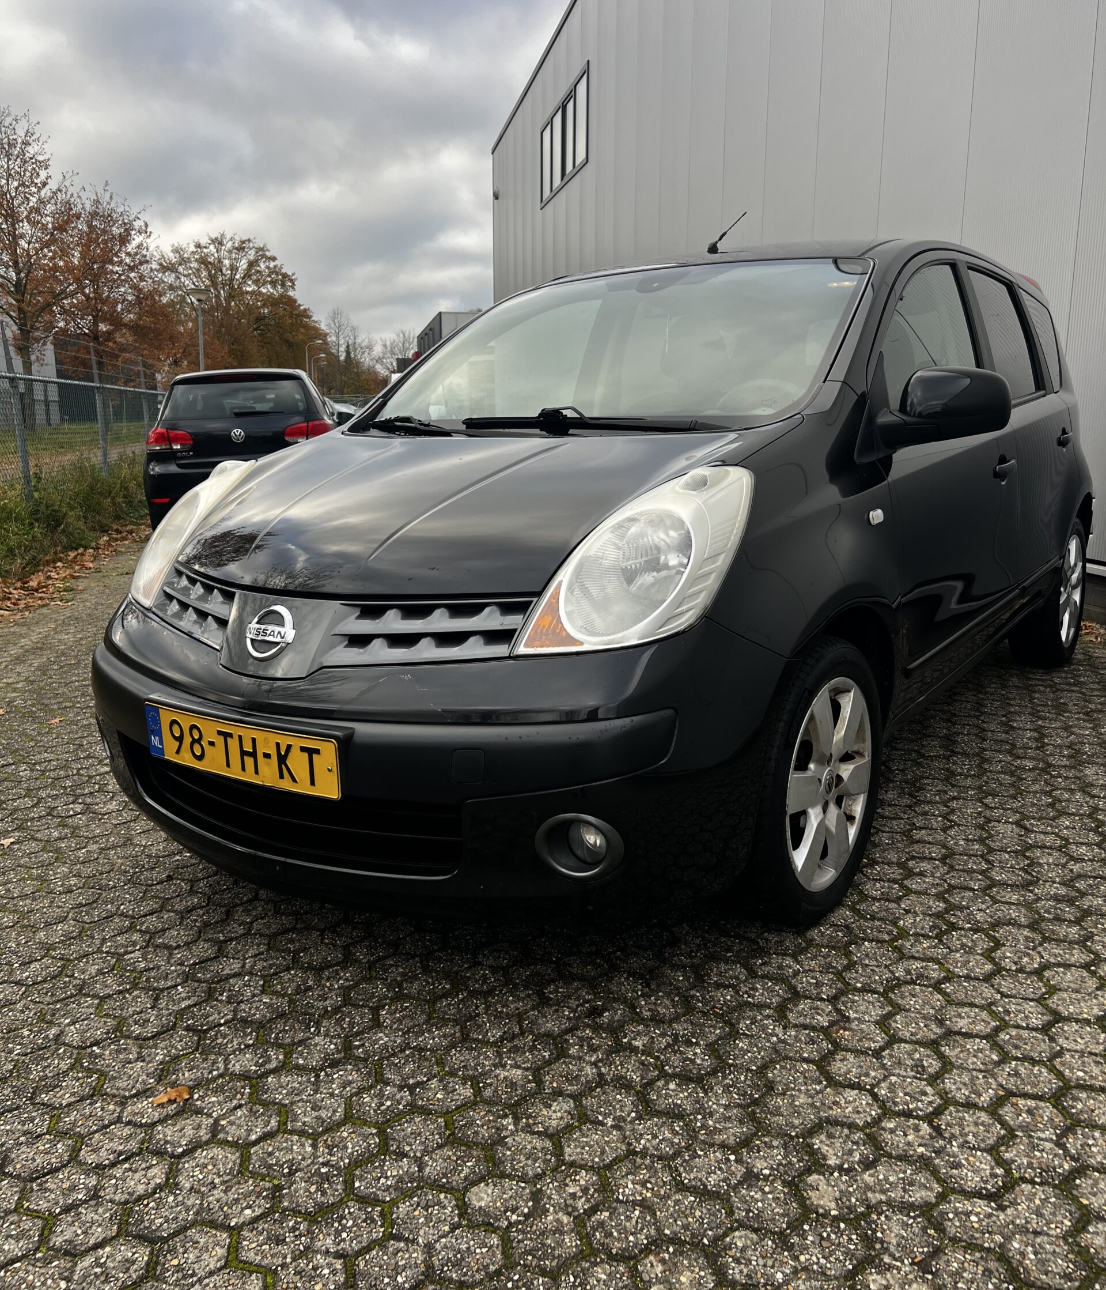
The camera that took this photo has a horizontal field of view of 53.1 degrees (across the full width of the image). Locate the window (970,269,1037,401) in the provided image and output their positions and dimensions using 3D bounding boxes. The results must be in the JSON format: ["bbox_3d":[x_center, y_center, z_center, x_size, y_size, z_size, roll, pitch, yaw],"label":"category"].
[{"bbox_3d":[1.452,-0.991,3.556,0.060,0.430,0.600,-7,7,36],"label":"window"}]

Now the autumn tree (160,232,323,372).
[{"bbox_3d":[-17.503,-17.746,63.173,9.200,11.000,9.200,0,12,0],"label":"autumn tree"}]

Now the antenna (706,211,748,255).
[{"bbox_3d":[0.543,-1.274,3.422,0.040,0.155,0.270,7,15,34],"label":"antenna"}]

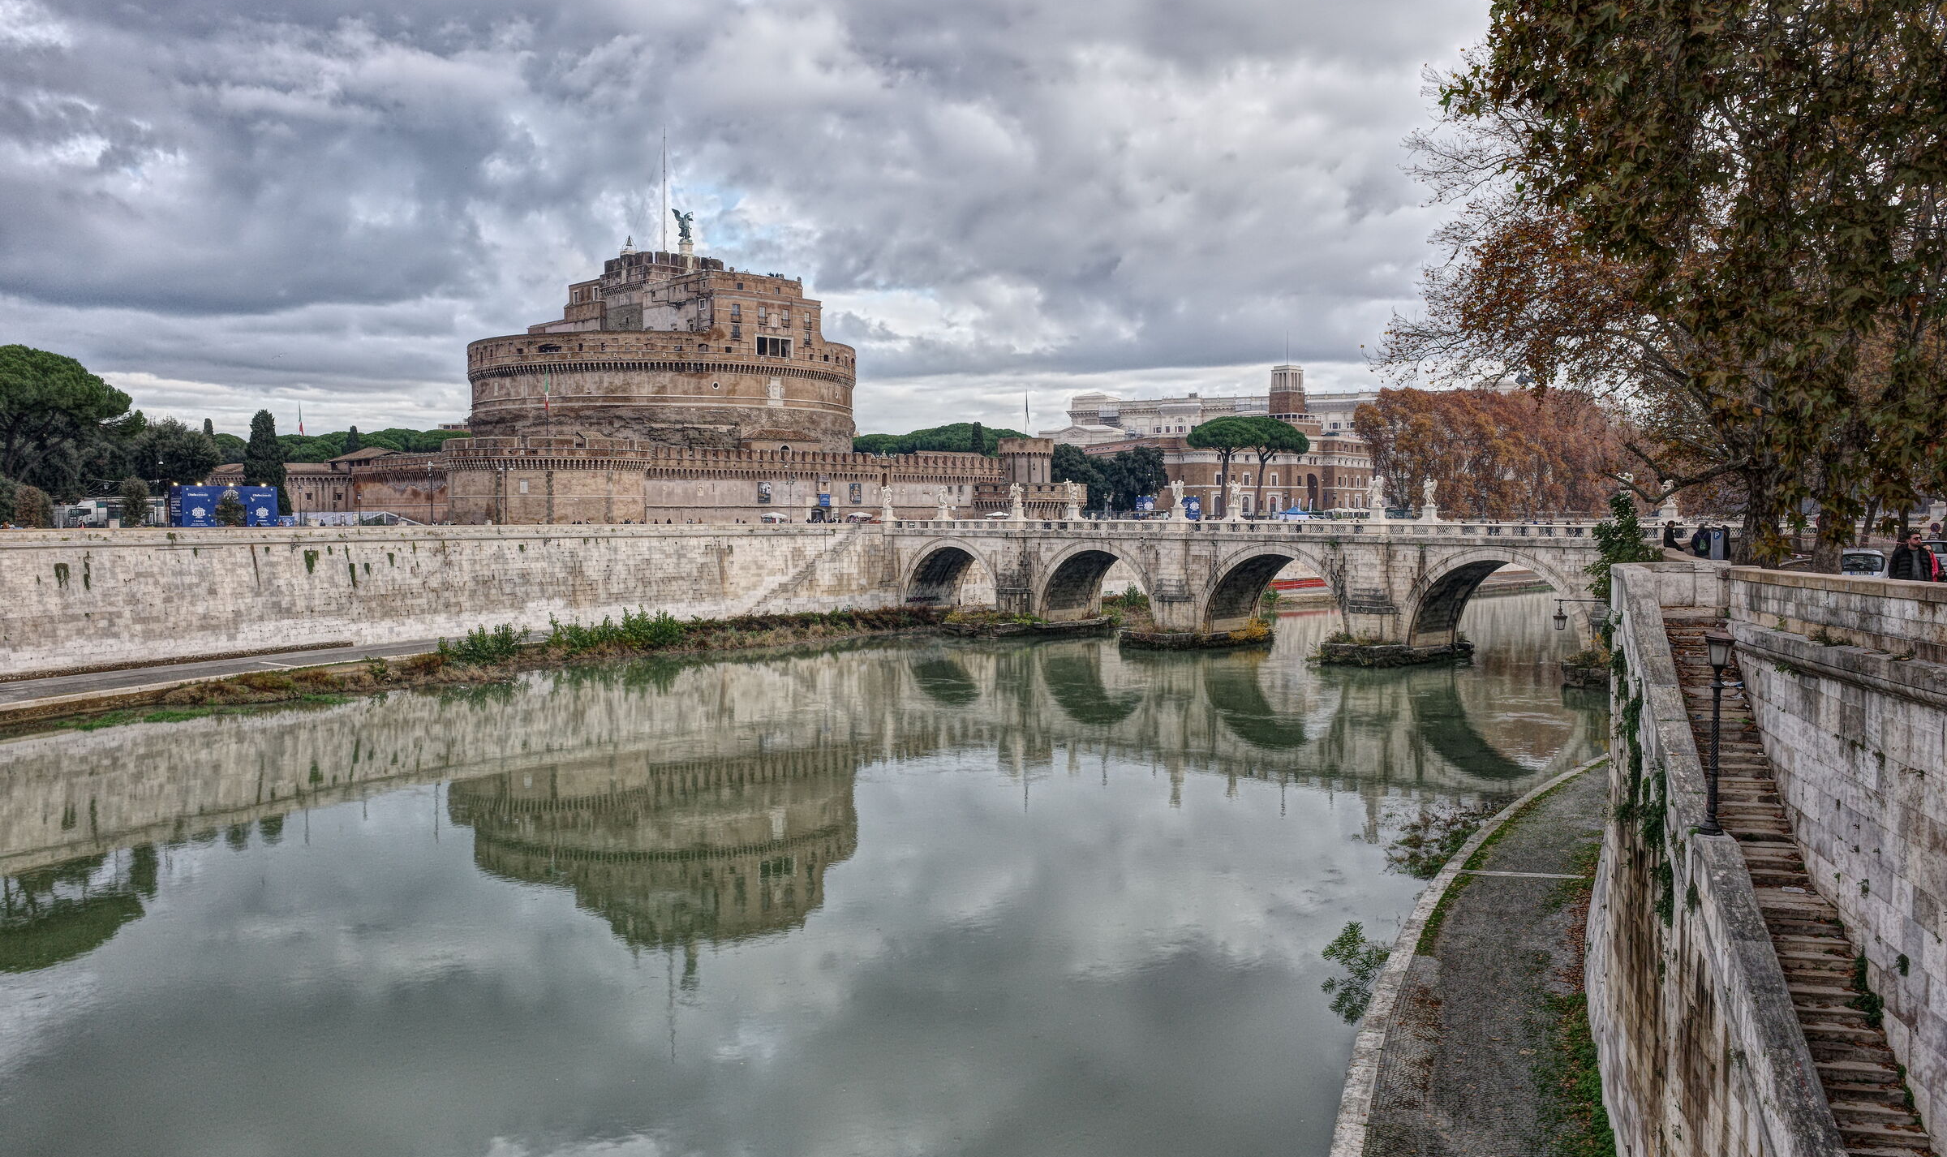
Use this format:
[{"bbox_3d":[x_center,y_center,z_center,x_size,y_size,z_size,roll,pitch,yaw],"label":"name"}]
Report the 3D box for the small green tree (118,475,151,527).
[{"bbox_3d":[-81.437,-6.992,146.846,3.200,6.100,3.200,-1,2,-29],"label":"small green tree"}]

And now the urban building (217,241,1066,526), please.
[{"bbox_3d":[-54.500,-33.150,263.510,110.000,50.000,110.000,-2,3,-44],"label":"urban building"}]

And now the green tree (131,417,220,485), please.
[{"bbox_3d":[-103.991,-13.522,196.650,12.500,15.600,12.500,-1,2,-28],"label":"green tree"}]

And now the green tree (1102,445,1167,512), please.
[{"bbox_3d":[29.885,-16.967,281.581,12.500,16.000,12.500,0,2,6],"label":"green tree"}]

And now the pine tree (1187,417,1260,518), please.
[{"bbox_3d":[48.503,-20.042,289.479,15.000,22.000,15.000,0,2,9],"label":"pine tree"}]

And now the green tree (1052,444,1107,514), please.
[{"bbox_3d":[19.548,-16.897,279.582,12.000,16.000,12.000,0,2,4],"label":"green tree"}]

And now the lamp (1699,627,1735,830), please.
[{"bbox_3d":[11.483,2.386,23.497,0.460,3.120,0.460,0,2,11],"label":"lamp"}]

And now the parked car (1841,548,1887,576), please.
[{"bbox_3d":[29.641,-0.252,50.567,1.680,1.550,3.800,1,2,28],"label":"parked car"}]

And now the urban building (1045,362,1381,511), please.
[{"bbox_3d":[63.200,-33.570,391.072,82.000,41.000,55.000,0,2,9],"label":"urban building"}]

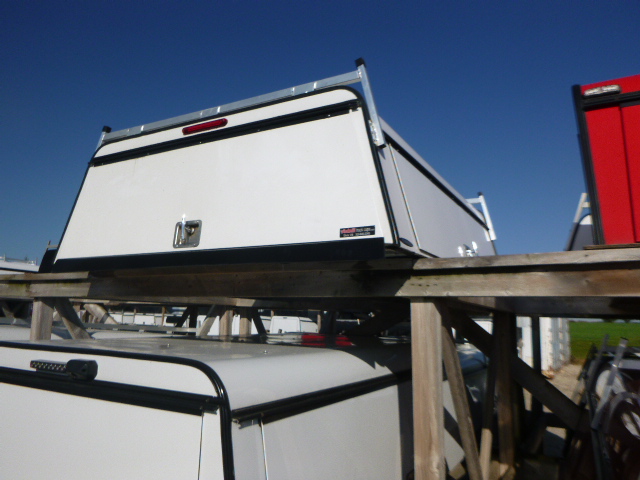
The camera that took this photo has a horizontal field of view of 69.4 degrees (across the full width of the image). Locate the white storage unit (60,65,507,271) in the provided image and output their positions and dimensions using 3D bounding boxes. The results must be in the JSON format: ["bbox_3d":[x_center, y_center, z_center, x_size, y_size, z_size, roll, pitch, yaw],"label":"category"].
[{"bbox_3d":[0.095,-0.113,2.961,1.734,0.785,2.611,-4,-9,28],"label":"white storage unit"}]

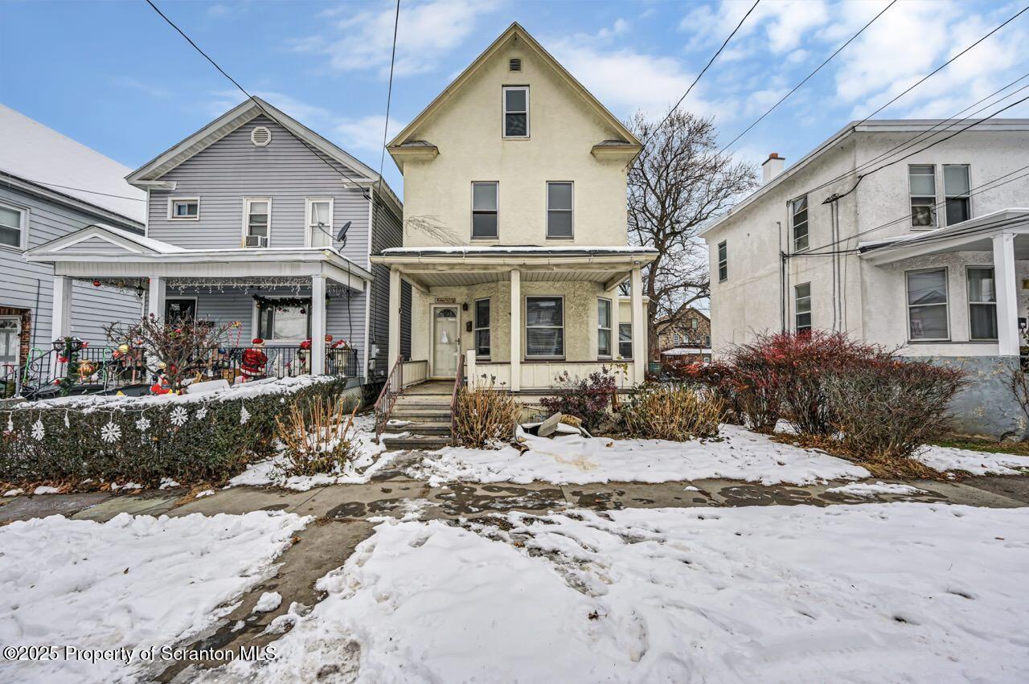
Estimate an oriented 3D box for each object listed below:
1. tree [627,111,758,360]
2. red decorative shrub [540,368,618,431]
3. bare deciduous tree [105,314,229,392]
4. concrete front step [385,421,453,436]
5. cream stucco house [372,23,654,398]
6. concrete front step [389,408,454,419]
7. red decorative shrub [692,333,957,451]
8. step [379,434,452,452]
[{"bbox_3d":[8.400,-4.994,21.728,9.200,15.000,8.800,0,-2,0],"label":"tree"},{"bbox_3d":[1.350,1.249,8.305,1.600,1.400,1.250,0,-2,0],"label":"red decorative shrub"},{"bbox_3d":[-7.500,0.668,8.780,2.300,2.500,2.200,0,-2,0],"label":"bare deciduous tree"},{"bbox_3d":[-1.900,1.752,8.004,1.360,0.190,0.310,0,-2,0],"label":"concrete front step"},{"bbox_3d":[0.100,-2.906,14.234,6.700,10.500,11.400,0,-2,0],"label":"cream stucco house"},{"bbox_3d":[-1.900,1.569,8.312,1.340,0.190,0.310,0,-2,0],"label":"concrete front step"},{"bbox_3d":[6.850,0.955,9.168,2.300,2.350,5.000,0,-2,0],"label":"red decorative shrub"},{"bbox_3d":[-1.880,1.950,7.725,1.380,0.190,0.310,0,-2,0],"label":"step"}]

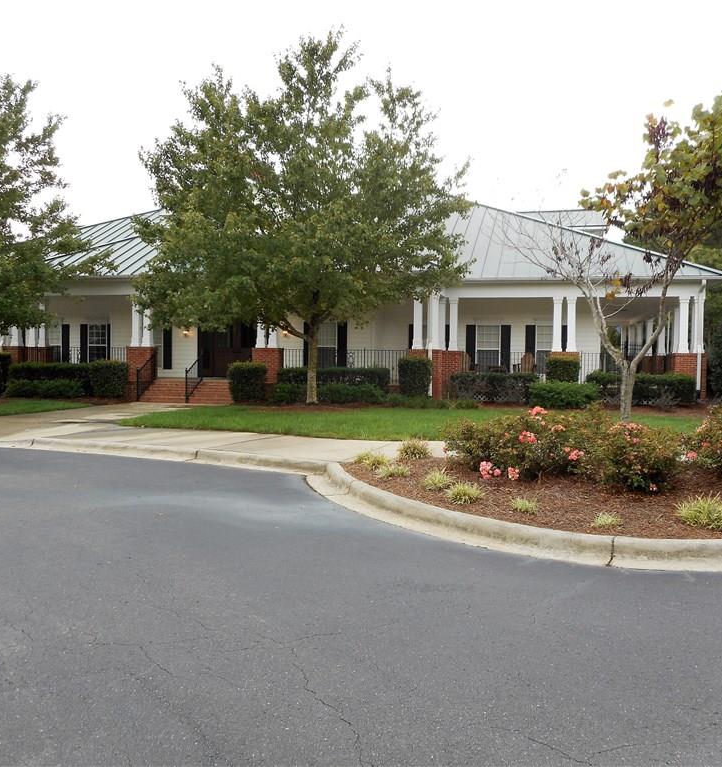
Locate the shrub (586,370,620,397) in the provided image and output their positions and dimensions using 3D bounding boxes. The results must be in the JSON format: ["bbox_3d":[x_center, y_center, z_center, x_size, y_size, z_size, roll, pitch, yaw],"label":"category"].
[{"bbox_3d":[7.824,0.049,23.900,1.000,0.920,0.920,1,2,13],"label":"shrub"}]

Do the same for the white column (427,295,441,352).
[{"bbox_3d":[2.413,-2.044,24.370,0.340,1.860,0.340,1,2,13],"label":"white column"}]

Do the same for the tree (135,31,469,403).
[{"bbox_3d":[-1.636,-4.990,22.108,9.900,11.170,9.400,1,1,12],"label":"tree"}]

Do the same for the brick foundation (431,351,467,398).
[{"bbox_3d":[2.941,-0.293,24.900,1.080,1.580,1.050,1,2,13],"label":"brick foundation"}]

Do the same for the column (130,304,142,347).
[{"bbox_3d":[-8.026,-2.245,26.462,0.313,1.848,0.313,1,2,11],"label":"column"}]

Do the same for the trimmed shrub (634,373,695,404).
[{"bbox_3d":[9.541,0.139,23.432,1.818,0.899,1.060,1,2,11],"label":"trimmed shrub"}]

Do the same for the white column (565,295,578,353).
[{"bbox_3d":[7.182,-2.006,25.220,0.340,1.860,0.340,1,2,13],"label":"white column"}]

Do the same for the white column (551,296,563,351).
[{"bbox_3d":[6.731,-2.021,25.320,0.340,1.860,0.340,1,2,13],"label":"white column"}]

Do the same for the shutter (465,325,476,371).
[{"bbox_3d":[4.220,-1.314,28.411,0.384,1.858,0.051,1,2,11],"label":"shutter"}]

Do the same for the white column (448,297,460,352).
[{"bbox_3d":[3.271,-2.083,26.058,0.323,1.879,0.323,1,2,11],"label":"white column"}]

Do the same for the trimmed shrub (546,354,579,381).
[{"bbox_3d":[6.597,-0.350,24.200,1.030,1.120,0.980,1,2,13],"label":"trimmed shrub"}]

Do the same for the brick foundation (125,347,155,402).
[{"bbox_3d":[-7.821,-0.332,26.412,1.010,1.929,0.465,1,2,11],"label":"brick foundation"}]

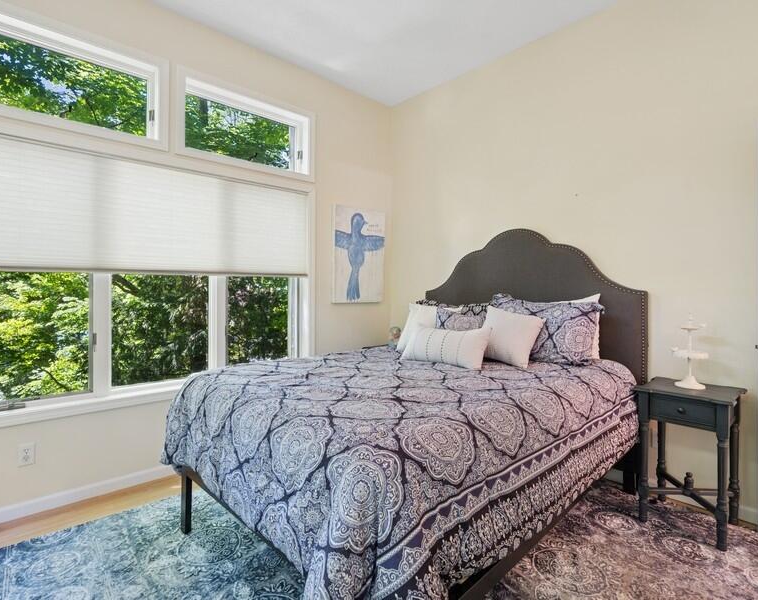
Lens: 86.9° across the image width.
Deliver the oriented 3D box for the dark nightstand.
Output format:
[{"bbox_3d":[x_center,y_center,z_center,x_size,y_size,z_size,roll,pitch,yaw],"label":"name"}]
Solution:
[{"bbox_3d":[1.615,0.815,2.084,0.410,0.690,0.400,-1,1,-42],"label":"dark nightstand"}]

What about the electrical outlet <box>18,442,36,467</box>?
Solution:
[{"bbox_3d":[-1.888,0.831,2.144,0.071,0.116,0.010,-1,1,-42],"label":"electrical outlet"}]

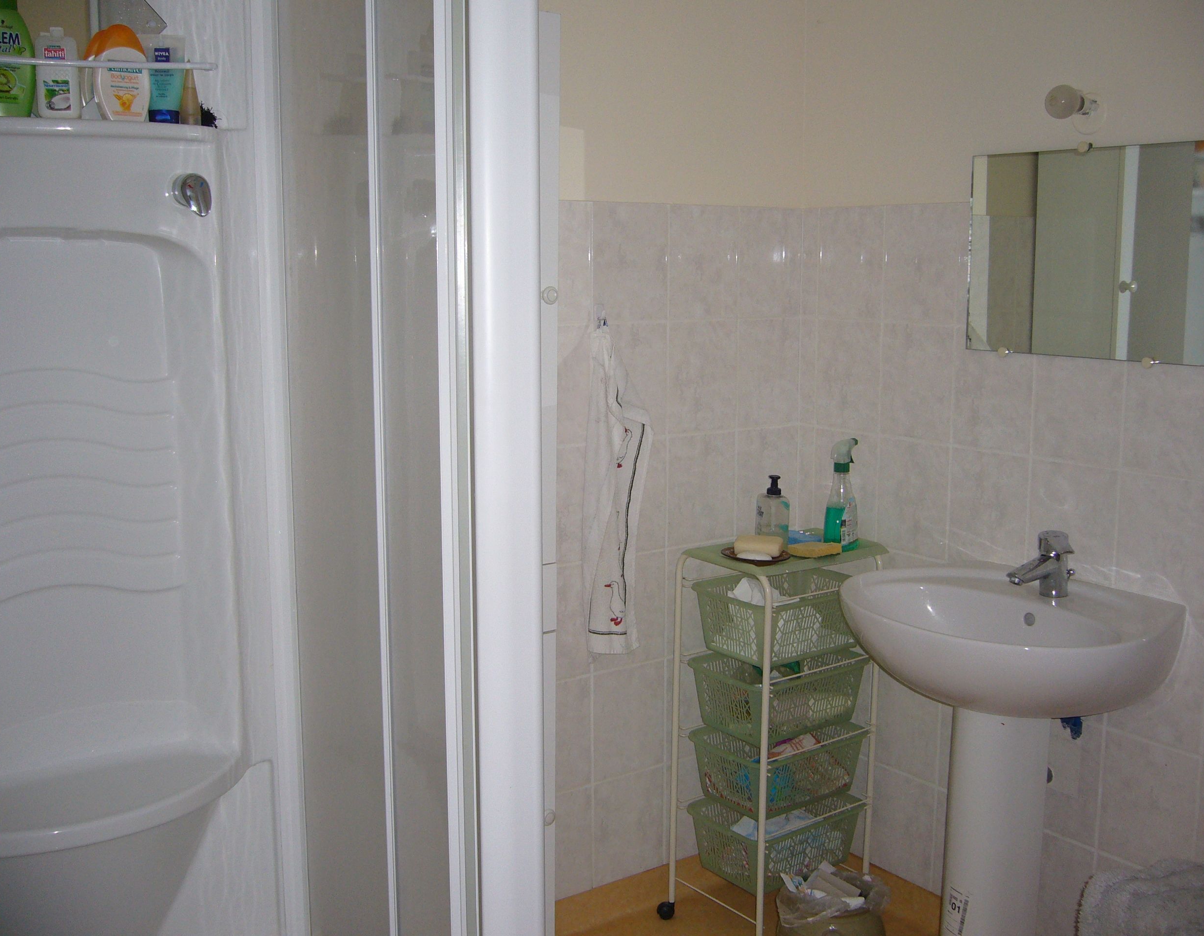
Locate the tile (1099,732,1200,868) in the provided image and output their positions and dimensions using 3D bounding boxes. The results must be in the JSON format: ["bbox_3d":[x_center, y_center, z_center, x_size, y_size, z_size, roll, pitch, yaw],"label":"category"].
[{"bbox_3d":[1.023,0.634,2.361,0.010,0.250,0.200,-7,11,-35],"label":"tile"}]

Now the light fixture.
[{"bbox_3d":[0.853,-0.656,2.299,0.118,0.085,0.071,-6,11,-35],"label":"light fixture"}]

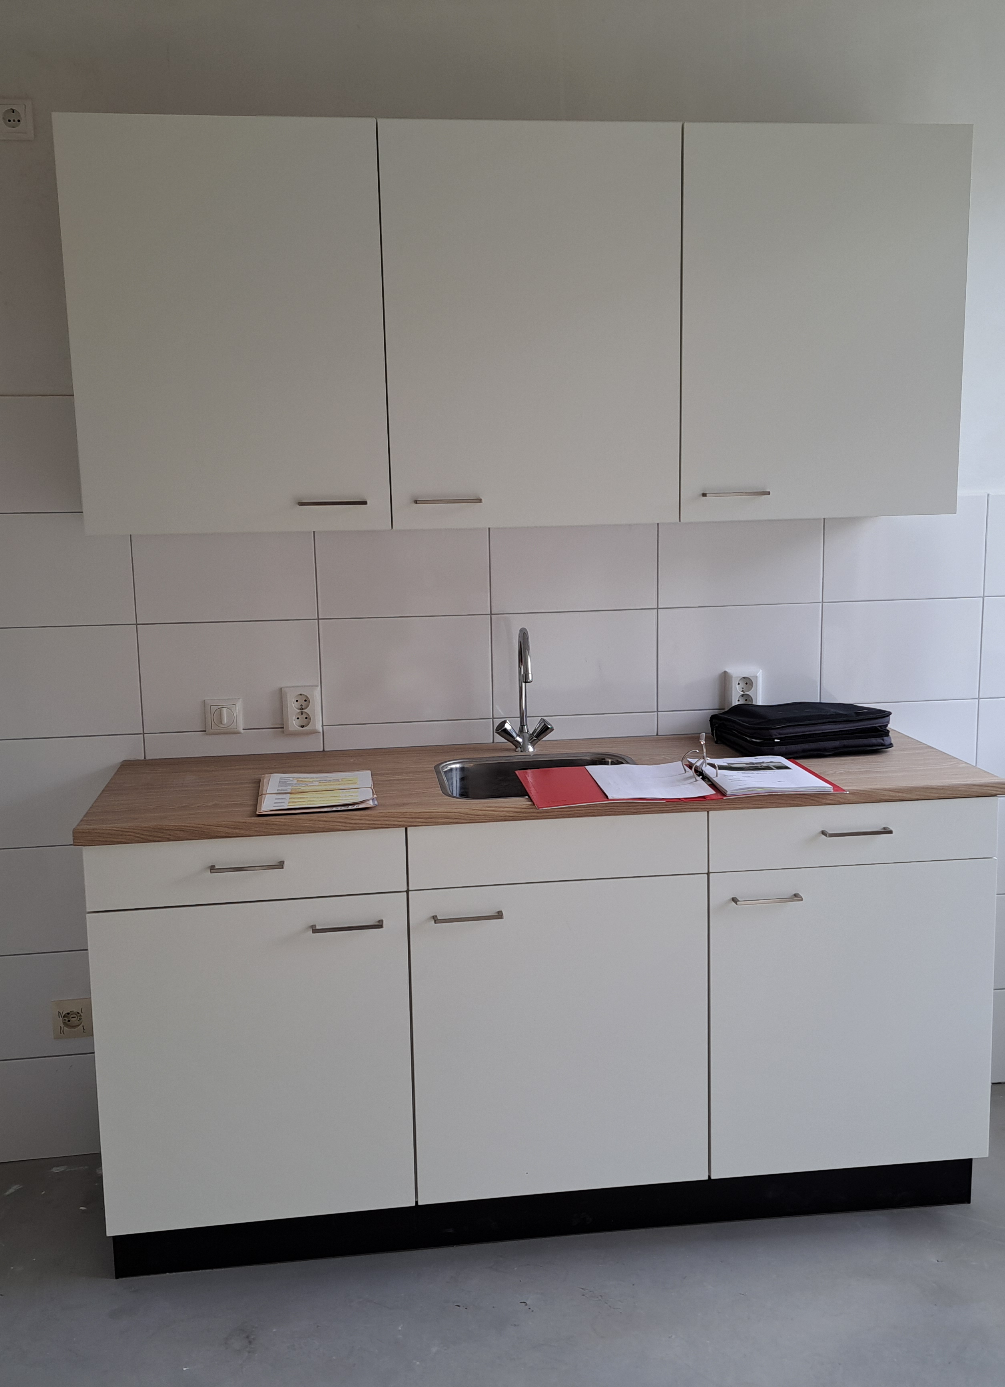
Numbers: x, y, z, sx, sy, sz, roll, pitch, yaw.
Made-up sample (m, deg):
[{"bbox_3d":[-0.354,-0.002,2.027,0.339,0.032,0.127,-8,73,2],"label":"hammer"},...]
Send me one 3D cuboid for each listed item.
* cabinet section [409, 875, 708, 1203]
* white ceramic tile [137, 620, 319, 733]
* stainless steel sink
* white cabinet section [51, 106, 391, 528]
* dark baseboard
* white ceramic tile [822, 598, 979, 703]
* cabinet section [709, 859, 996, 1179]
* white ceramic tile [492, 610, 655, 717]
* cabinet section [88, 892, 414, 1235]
[{"bbox_3d":[0.085,0.647,2.827,0.600,0.652,0.573,-2,9,-7],"label":"cabinet section"},{"bbox_3d":[-0.610,-0.039,2.892,0.396,0.249,0.014,-2,10,-7],"label":"white ceramic tile"},{"bbox_3d":[0.090,0.246,2.705,0.456,0.160,0.387,-2,9,-7],"label":"stainless steel sink"},{"bbox_3d":[-0.550,-0.731,2.644,0.600,0.779,0.340,-2,9,-7],"label":"white cabinet section"},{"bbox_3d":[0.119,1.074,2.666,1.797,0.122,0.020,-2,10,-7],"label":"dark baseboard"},{"bbox_3d":[0.961,-0.099,3.090,0.396,0.249,0.014,-2,10,-7],"label":"white ceramic tile"},{"bbox_3d":[0.680,0.623,2.902,0.600,0.652,0.573,-2,9,-7],"label":"cabinet section"},{"bbox_3d":[0.174,-0.069,3.015,0.400,0.249,0.010,-2,9,-7],"label":"white ceramic tile"},{"bbox_3d":[-0.510,0.670,2.753,0.600,0.652,0.573,-2,9,-7],"label":"cabinet section"}]

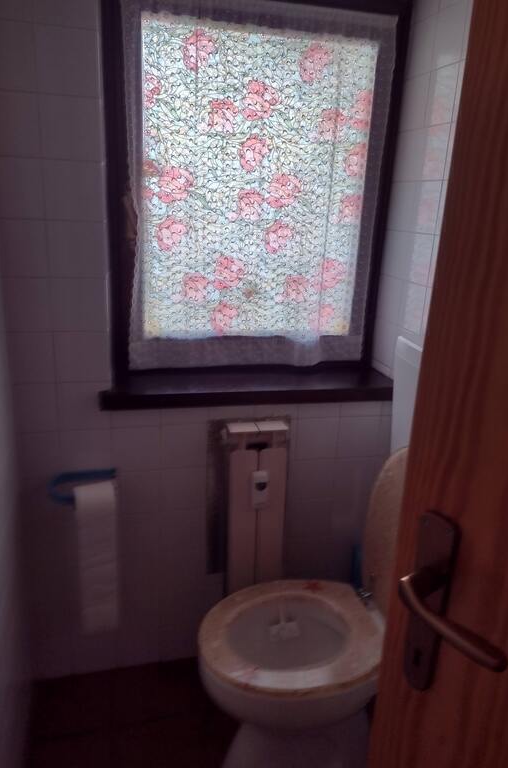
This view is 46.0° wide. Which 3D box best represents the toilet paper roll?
[{"bbox_3d":[-0.415,0.460,1.598,0.099,0.421,0.094,-2,19,-14],"label":"toilet paper roll"}]

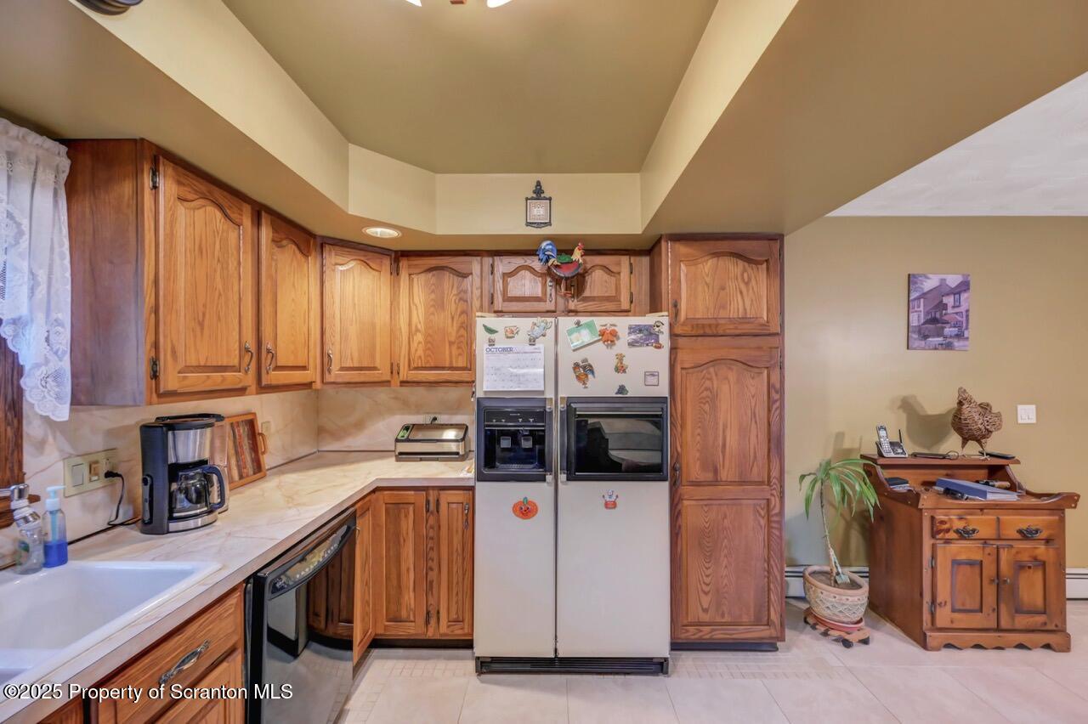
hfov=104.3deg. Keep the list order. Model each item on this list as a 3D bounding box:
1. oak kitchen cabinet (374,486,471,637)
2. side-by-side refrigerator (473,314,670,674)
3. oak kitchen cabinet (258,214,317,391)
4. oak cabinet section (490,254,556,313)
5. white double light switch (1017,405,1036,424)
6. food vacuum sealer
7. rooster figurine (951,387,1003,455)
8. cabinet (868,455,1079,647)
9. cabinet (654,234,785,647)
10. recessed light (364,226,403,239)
[{"bbox_3d":[-0.610,1.021,2.428,0.526,0.798,0.615,0,0,0],"label":"oak kitchen cabinet"},{"bbox_3d":[0.140,0.652,2.315,0.910,1.735,0.730,0,0,1],"label":"side-by-side refrigerator"},{"bbox_3d":[-1.282,-0.236,1.878,0.330,0.760,0.430,0,0,1],"label":"oak kitchen cabinet"},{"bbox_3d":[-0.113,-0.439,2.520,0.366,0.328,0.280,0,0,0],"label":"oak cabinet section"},{"bbox_3d":[3.130,0.339,2.740,0.117,0.116,0.012,0,0,1],"label":"white double light switch"},{"bbox_3d":[-0.660,0.481,2.560,0.410,0.187,0.210,0,0,0],"label":"food vacuum sealer"},{"bbox_3d":[2.575,0.357,2.515,0.320,0.420,0.180,0,0,-21],"label":"rooster figurine"},{"bbox_3d":[2.357,1.040,2.402,0.825,0.950,0.430,0,0,1],"label":"cabinet"},{"bbox_3d":[0.895,0.416,2.422,0.616,2.107,0.635,0,0,0],"label":"cabinet"},{"bbox_3d":[-0.774,-0.622,2.016,0.182,0.030,0.182,0,0,1],"label":"recessed light"}]

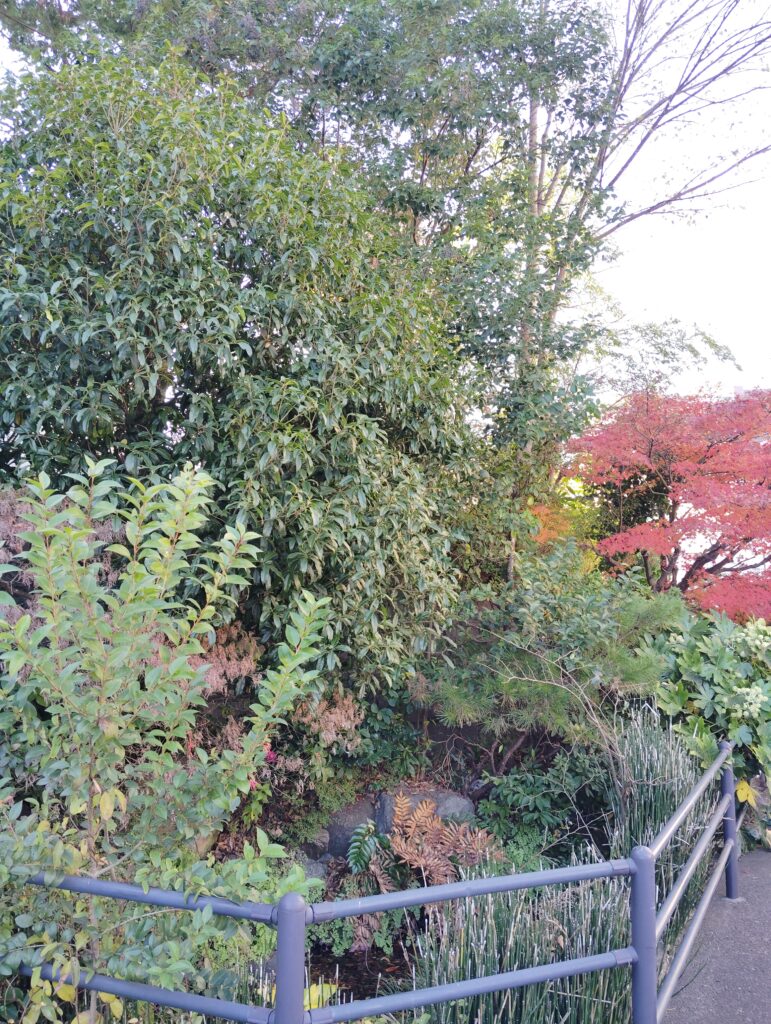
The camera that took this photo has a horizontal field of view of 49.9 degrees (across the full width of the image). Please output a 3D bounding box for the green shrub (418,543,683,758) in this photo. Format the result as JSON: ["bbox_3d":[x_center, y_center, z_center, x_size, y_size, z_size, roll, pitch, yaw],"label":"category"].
[{"bbox_3d":[1.060,0.880,5.350,1.600,1.250,1.350,0,-6,3],"label":"green shrub"}]

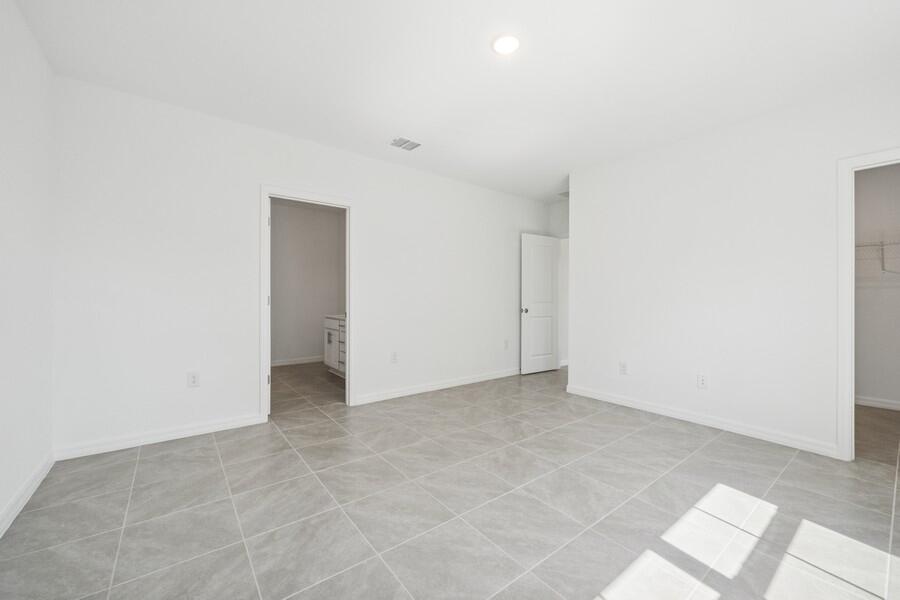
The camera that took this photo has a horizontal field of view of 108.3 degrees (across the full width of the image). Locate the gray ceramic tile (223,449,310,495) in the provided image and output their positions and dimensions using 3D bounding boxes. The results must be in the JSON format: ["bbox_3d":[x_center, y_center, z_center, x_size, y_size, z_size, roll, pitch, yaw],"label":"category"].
[{"bbox_3d":[-1.212,1.121,2.154,0.445,0.010,0.445,0,0,-38],"label":"gray ceramic tile"}]

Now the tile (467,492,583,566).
[{"bbox_3d":[0.381,1.177,1.719,0.459,0.012,0.459,1,-1,-38],"label":"tile"}]

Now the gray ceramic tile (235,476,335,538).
[{"bbox_3d":[-0.893,1.095,1.758,0.435,0.010,0.435,0,0,-38],"label":"gray ceramic tile"}]

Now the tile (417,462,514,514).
[{"bbox_3d":[0.082,1.125,1.987,0.445,0.010,0.445,0,0,-38],"label":"tile"}]

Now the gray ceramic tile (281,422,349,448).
[{"bbox_3d":[-1.185,1.177,2.876,0.462,0.012,0.466,1,-1,-38],"label":"gray ceramic tile"}]

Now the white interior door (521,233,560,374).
[{"bbox_3d":[1.367,0.058,4.879,0.800,2.035,0.036,0,0,-30],"label":"white interior door"}]

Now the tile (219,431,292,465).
[{"bbox_3d":[-1.444,1.095,2.414,0.435,0.010,0.435,0,0,-38],"label":"tile"}]

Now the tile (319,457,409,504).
[{"bbox_3d":[-0.563,1.123,2.070,0.445,0.010,0.445,0,0,-38],"label":"tile"}]

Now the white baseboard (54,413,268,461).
[{"bbox_3d":[-2.139,1.045,2.540,1.255,0.090,0.015,0,0,-33],"label":"white baseboard"}]

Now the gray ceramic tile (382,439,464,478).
[{"bbox_3d":[-0.202,1.124,2.326,0.445,0.010,0.445,0,0,-38],"label":"gray ceramic tile"}]

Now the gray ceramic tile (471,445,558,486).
[{"bbox_3d":[0.464,1.183,2.345,0.461,0.012,0.461,1,-1,-38],"label":"gray ceramic tile"}]

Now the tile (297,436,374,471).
[{"bbox_3d":[-0.850,1.123,2.410,0.445,0.010,0.445,0,0,-38],"label":"tile"}]

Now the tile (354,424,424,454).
[{"bbox_3d":[-0.465,1.095,2.574,0.435,0.010,0.435,0,0,-38],"label":"tile"}]

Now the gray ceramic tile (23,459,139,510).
[{"bbox_3d":[-2.153,1.095,1.923,0.435,0.010,0.435,0,0,-38],"label":"gray ceramic tile"}]

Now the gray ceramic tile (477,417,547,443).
[{"bbox_3d":[0.520,1.127,2.836,0.445,0.010,0.445,0,0,-38],"label":"gray ceramic tile"}]

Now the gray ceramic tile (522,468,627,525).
[{"bbox_3d":[0.702,1.095,1.840,0.435,0.010,0.435,0,0,-38],"label":"gray ceramic tile"}]

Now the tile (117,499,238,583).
[{"bbox_3d":[-1.327,1.166,1.616,0.457,0.012,0.461,1,-1,-38],"label":"tile"}]

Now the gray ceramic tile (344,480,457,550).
[{"bbox_3d":[-0.287,1.174,1.802,0.459,0.012,0.460,1,-1,-38],"label":"gray ceramic tile"}]

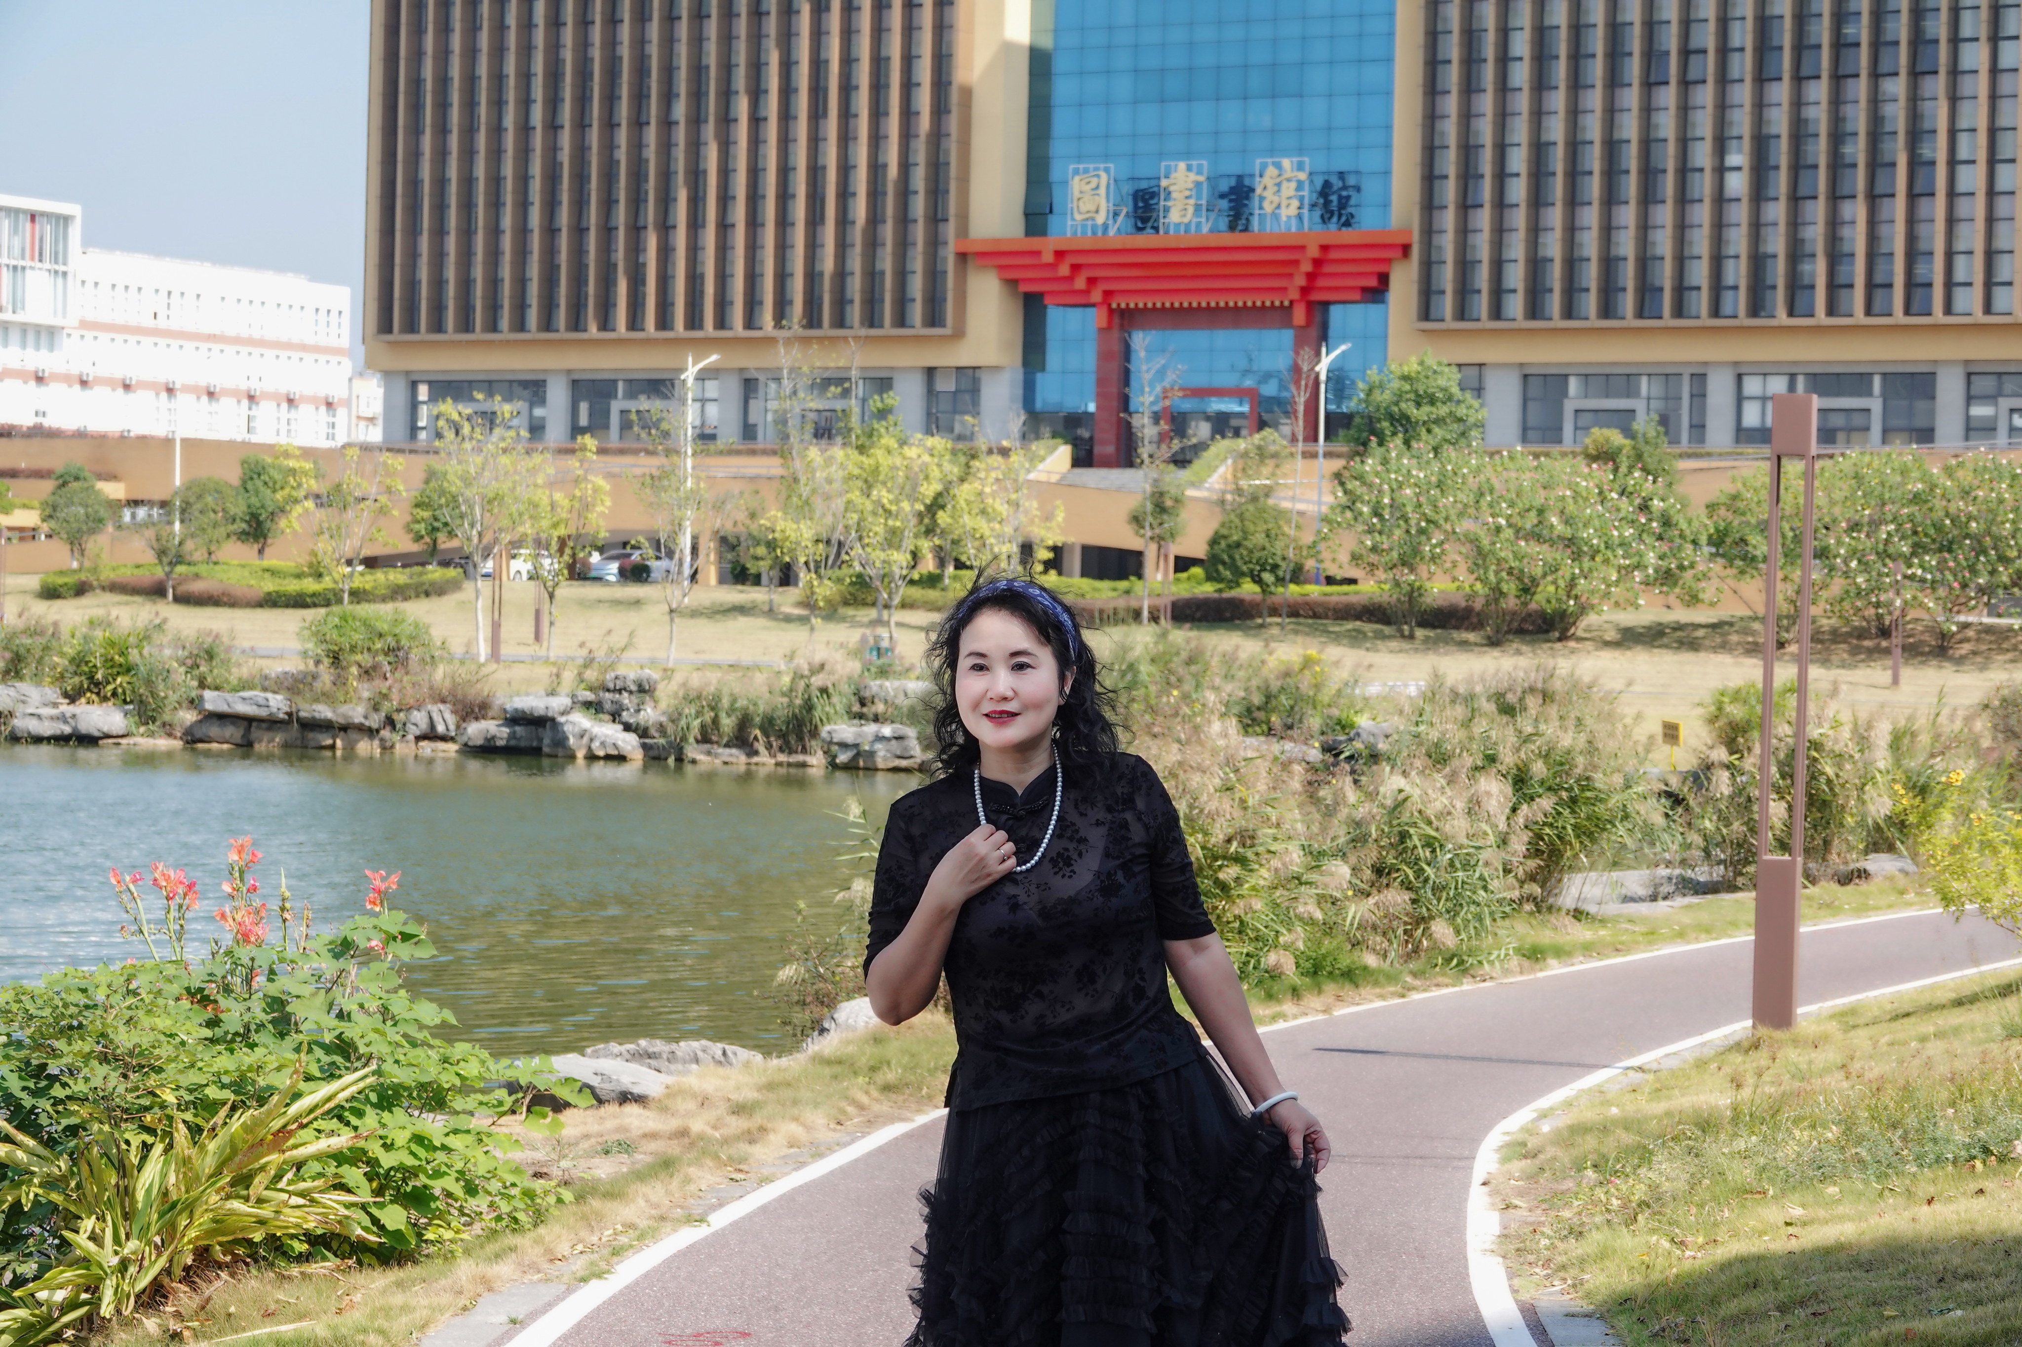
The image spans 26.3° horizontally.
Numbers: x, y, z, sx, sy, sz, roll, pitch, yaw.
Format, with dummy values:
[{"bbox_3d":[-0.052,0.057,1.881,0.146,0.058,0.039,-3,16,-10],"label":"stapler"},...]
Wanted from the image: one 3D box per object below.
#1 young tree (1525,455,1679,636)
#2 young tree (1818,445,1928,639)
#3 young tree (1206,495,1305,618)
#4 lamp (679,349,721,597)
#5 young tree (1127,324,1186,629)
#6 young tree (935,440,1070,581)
[{"bbox_3d":[17.054,-3.614,124.000,4.350,5.320,3.920,2,1,8],"label":"young tree"},{"bbox_3d":[23.098,-3.433,116.000,3.094,5.086,3.094,1,1,0],"label":"young tree"},{"bbox_3d":[7.758,-3.529,137.000,3.254,4.054,3.254,1,1,0],"label":"young tree"},{"bbox_3d":[-10.293,-6.479,143.000,1.450,8.255,0.400,1,1,0],"label":"lamp"},{"bbox_3d":[4.613,-6.202,138.000,1.916,9.378,1.916,1,1,0],"label":"young tree"},{"bbox_3d":[-0.186,-3.551,113.000,3.468,5.120,3.468,1,1,0],"label":"young tree"}]

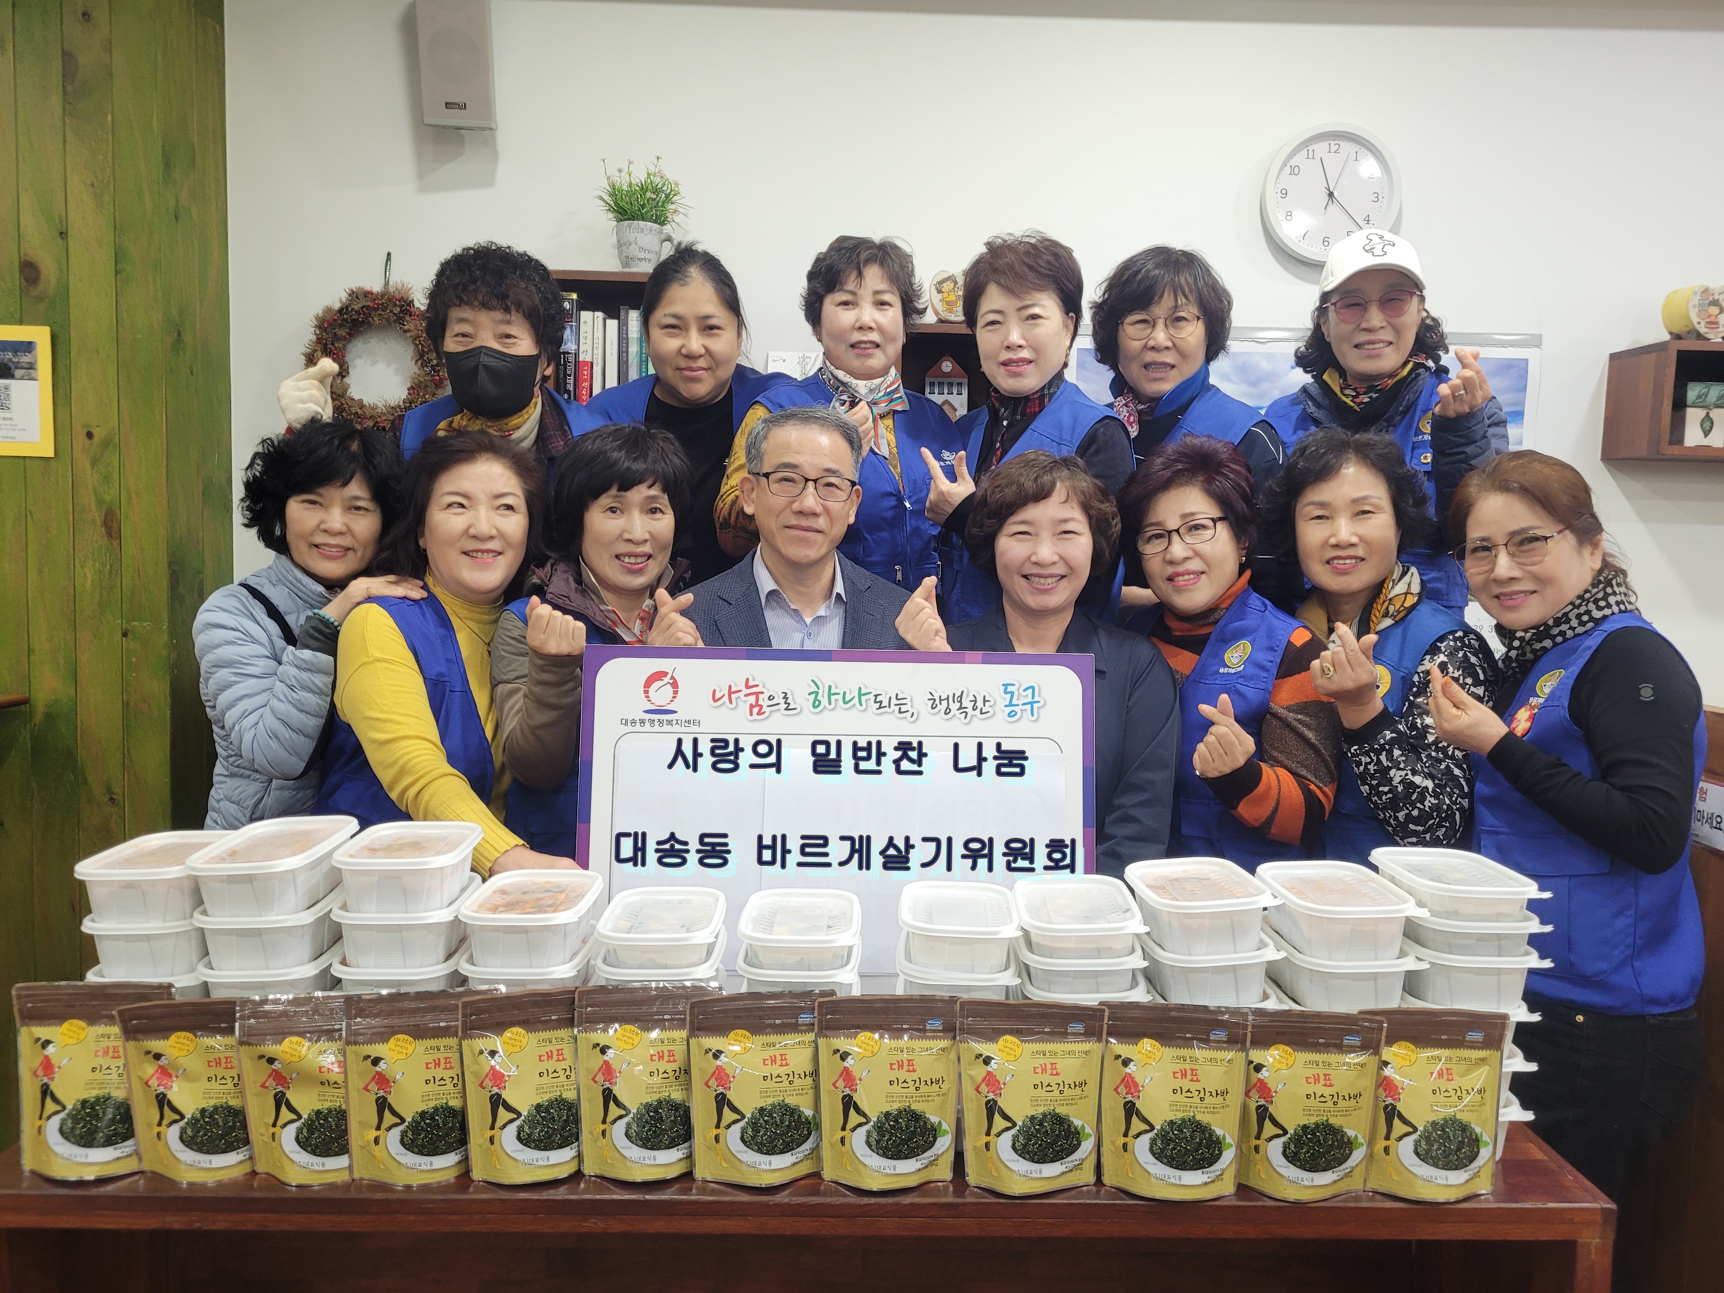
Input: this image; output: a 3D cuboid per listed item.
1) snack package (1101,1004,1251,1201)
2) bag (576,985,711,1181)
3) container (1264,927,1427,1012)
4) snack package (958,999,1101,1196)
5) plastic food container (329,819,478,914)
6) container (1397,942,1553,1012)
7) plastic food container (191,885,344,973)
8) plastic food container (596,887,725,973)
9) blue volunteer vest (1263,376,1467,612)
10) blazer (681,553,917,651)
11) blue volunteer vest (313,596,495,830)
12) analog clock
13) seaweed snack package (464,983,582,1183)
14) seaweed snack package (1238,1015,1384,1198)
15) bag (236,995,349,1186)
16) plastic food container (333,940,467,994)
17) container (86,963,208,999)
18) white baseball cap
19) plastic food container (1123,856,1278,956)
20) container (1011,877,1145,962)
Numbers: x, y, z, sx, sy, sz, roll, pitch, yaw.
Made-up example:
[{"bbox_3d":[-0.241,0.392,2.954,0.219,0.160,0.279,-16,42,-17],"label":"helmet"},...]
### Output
[{"bbox_3d":[0.302,0.439,1.261,0.142,0.177,0.050,2,0,6],"label":"snack package"},{"bbox_3d":[-0.213,0.429,1.284,0.138,0.186,0.045,1,4,-4],"label":"bag"},{"bbox_3d":[0.517,0.346,1.425,0.131,0.058,0.183,1,5,-1],"label":"container"},{"bbox_3d":[0.165,0.436,1.263,0.142,0.177,0.050,1,0,0],"label":"snack package"},{"bbox_3d":[-0.517,0.252,1.488,0.134,0.061,0.202,1,4,-4],"label":"plastic food container"},{"bbox_3d":[0.626,0.331,1.387,0.130,0.058,0.182,2,5,1],"label":"container"},{"bbox_3d":[-0.634,0.301,1.423,0.131,0.058,0.183,1,5,-1],"label":"plastic food container"},{"bbox_3d":[-0.215,0.307,1.410,0.130,0.038,0.182,2,5,0],"label":"plastic food container"},{"bbox_3d":[0.856,-0.146,2.210,0.410,0.600,0.270,2,5,15],"label":"blue volunteer vest"},{"bbox_3d":[-0.093,0.186,1.975,0.480,0.660,0.270,0,4,-6],"label":"blazer"},{"bbox_3d":[-0.588,0.226,1.813,0.400,0.600,0.260,-1,5,-24],"label":"blue volunteer vest"},{"bbox_3d":[0.990,-0.953,2.730,0.288,0.288,0.045,1,5,-1],"label":"analog clock"},{"bbox_3d":[-0.324,0.427,1.264,0.142,0.177,0.050,0,1,-12],"label":"seaweed snack package"},{"bbox_3d":[0.434,0.446,1.271,0.143,0.171,0.050,4,-1,0],"label":"seaweed snack package"},{"bbox_3d":[-0.528,0.421,1.250,0.143,0.170,0.050,-3,-1,-5],"label":"bag"},{"bbox_3d":[-0.519,0.367,1.496,0.134,0.061,0.202,1,4,-4],"label":"plastic food container"},{"bbox_3d":[-0.755,0.363,1.425,0.130,0.058,0.182,1,5,-3],"label":"container"},{"bbox_3d":[0.852,-0.642,2.170,0.170,0.128,0.250,0,15,15],"label":"white baseball cap"},{"bbox_3d":[0.363,0.284,1.415,0.130,0.058,0.182,-1,5,-3],"label":"plastic food container"},{"bbox_3d":[0.221,0.280,1.349,0.124,0.042,0.183,1,4,4],"label":"container"}]

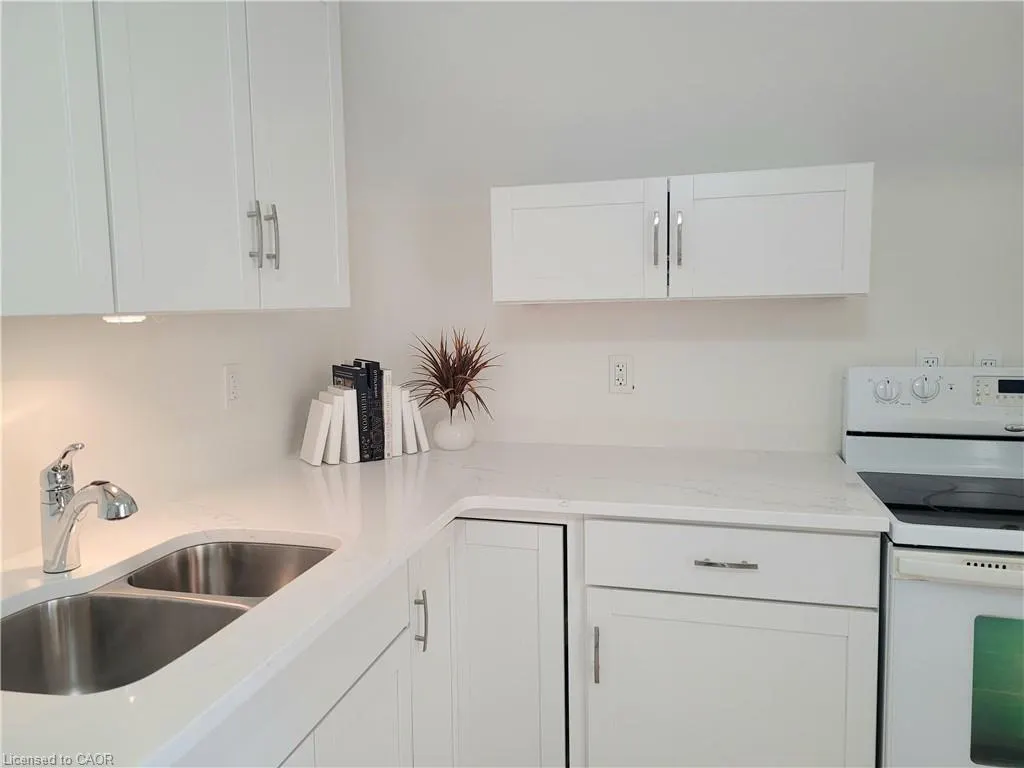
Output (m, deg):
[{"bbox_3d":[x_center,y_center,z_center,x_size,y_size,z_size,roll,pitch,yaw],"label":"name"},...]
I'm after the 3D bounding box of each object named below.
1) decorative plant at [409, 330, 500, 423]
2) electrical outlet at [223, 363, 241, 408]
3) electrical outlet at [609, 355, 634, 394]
[{"bbox_3d":[-0.180,-0.025,2.283,0.270,0.275,0.245,1,7,14],"label":"decorative plant"},{"bbox_3d":[-0.715,0.005,1.976,0.009,0.115,0.072,1,7,14],"label":"electrical outlet"},{"bbox_3d":[0.325,-0.026,2.283,0.072,0.115,0.008,1,7,14],"label":"electrical outlet"}]

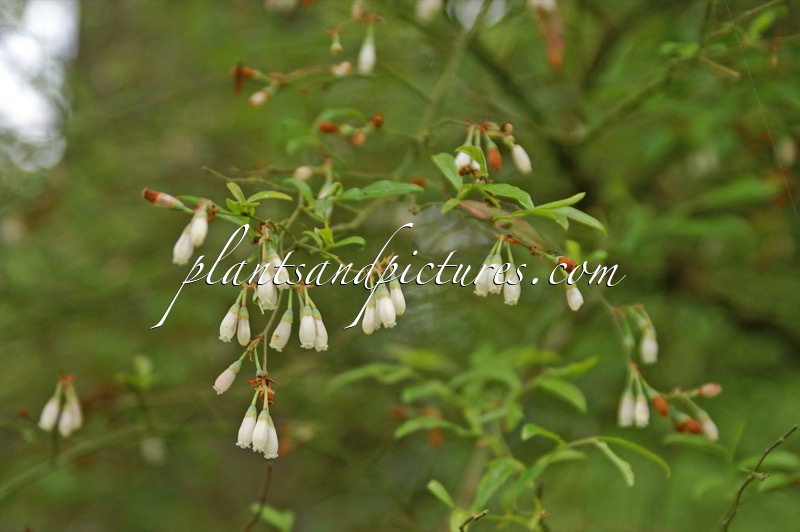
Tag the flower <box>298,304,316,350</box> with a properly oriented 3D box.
[{"bbox_3d":[-0.023,0.015,0.490,0.004,0.011,0.004,0,0,0],"label":"flower"}]

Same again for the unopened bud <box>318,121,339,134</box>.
[{"bbox_3d":[-0.020,-0.038,0.550,0.005,0.003,0.003,6,0,0],"label":"unopened bud"}]

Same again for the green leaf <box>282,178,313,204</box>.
[{"bbox_3d":[-0.026,-0.019,0.505,0.009,0.003,0.004,37,0,0],"label":"green leaf"}]

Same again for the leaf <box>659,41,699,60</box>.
[{"bbox_3d":[0.103,-0.080,0.740,0.015,0.004,0.007,6,18,-15],"label":"leaf"}]

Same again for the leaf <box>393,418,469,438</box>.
[{"bbox_3d":[0.010,0.052,0.640,0.025,0.005,0.008,-3,21,-18],"label":"leaf"}]

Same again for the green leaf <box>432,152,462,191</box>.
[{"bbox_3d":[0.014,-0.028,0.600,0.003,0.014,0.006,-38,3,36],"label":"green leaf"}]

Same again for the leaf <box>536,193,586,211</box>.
[{"bbox_3d":[0.044,-0.018,0.550,0.015,0.003,0.004,-19,17,6],"label":"leaf"}]

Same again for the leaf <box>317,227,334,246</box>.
[{"bbox_3d":[-0.018,-0.007,0.490,0.004,0.005,0.004,-14,0,0],"label":"leaf"}]

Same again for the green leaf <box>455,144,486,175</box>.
[{"bbox_3d":[0.020,-0.030,0.560,0.003,0.011,0.005,-37,15,32],"label":"green leaf"}]

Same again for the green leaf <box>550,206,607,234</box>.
[{"bbox_3d":[0.054,-0.014,0.600,0.018,0.003,0.006,21,30,-2],"label":"green leaf"}]

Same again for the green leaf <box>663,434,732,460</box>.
[{"bbox_3d":[0.101,0.061,0.680,0.023,0.004,0.007,14,35,0],"label":"green leaf"}]

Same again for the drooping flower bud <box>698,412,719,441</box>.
[{"bbox_3d":[0.100,0.052,0.650,0.004,0.009,0.004,-27,0,0],"label":"drooping flower bud"}]

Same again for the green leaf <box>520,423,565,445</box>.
[{"bbox_3d":[0.044,0.052,0.620,0.014,0.003,0.006,19,27,0],"label":"green leaf"}]

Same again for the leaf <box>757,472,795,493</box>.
[{"bbox_3d":[0.128,0.074,0.680,0.014,0.003,0.005,-21,45,-12],"label":"leaf"}]

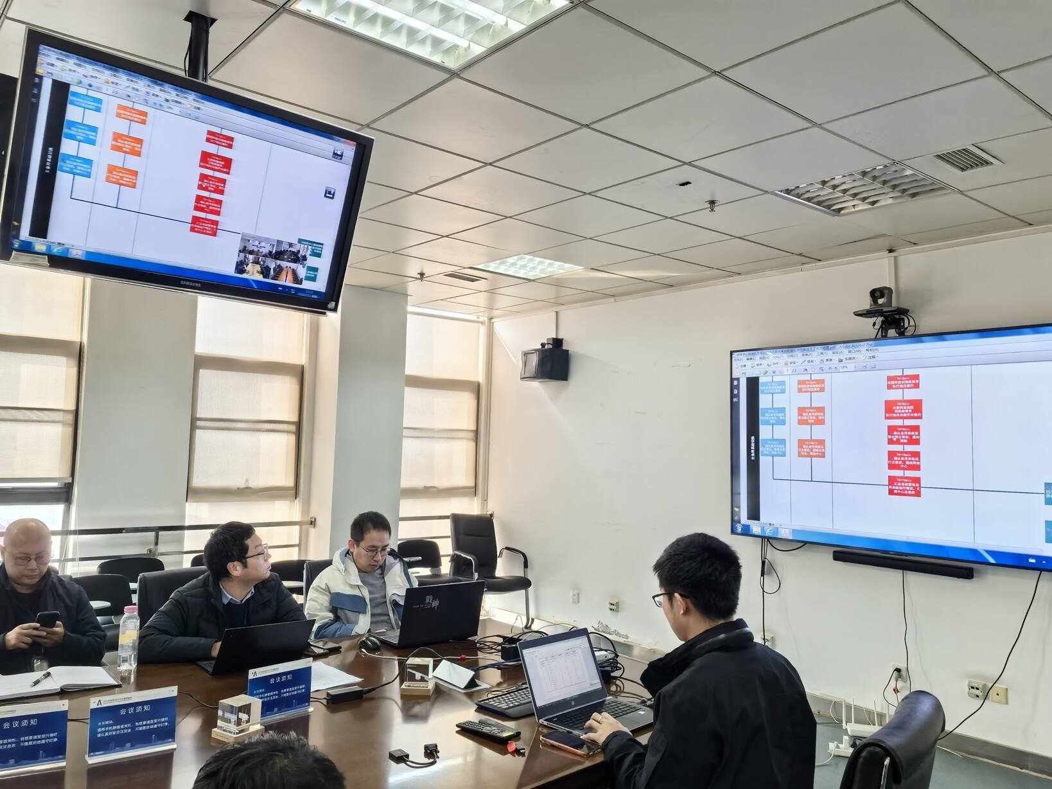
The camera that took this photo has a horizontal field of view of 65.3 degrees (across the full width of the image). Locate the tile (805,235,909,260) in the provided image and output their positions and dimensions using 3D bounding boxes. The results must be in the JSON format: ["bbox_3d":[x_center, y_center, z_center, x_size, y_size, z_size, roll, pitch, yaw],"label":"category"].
[{"bbox_3d":[1.953,-0.874,4.893,0.260,0.024,0.590,4,-4,-40],"label":"tile"}]

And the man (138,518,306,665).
[{"bbox_3d":[-1.167,1.091,3.100,0.700,1.220,0.600,-1,-4,38],"label":"man"}]

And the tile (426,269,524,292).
[{"bbox_3d":[-0.372,-0.864,6.111,0.590,0.024,0.590,4,-4,-40],"label":"tile"}]

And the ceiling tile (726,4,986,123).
[{"bbox_3d":[1.037,-1.030,2.597,0.600,0.020,0.600,4,-4,-40],"label":"ceiling tile"}]

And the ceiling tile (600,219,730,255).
[{"bbox_3d":[0.792,-0.913,4.744,0.600,0.020,0.600,4,-4,-40],"label":"ceiling tile"}]

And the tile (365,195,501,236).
[{"bbox_3d":[-0.513,-0.966,4.422,0.590,0.024,0.590,4,-4,-40],"label":"tile"}]

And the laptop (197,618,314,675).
[{"bbox_3d":[-1.018,0.897,3.046,0.332,0.200,0.330,4,-4,-41],"label":"laptop"}]

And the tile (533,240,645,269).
[{"bbox_3d":[0.405,-0.897,5.208,0.595,0.020,0.595,4,-4,-40],"label":"tile"}]

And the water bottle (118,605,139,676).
[{"bbox_3d":[-1.360,0.831,2.812,0.066,0.201,0.066,4,-4,-40],"label":"water bottle"}]

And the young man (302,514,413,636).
[{"bbox_3d":[-0.680,1.156,3.654,0.570,1.260,0.720,4,-4,-40],"label":"young man"}]

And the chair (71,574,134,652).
[{"bbox_3d":[-2.453,1.463,4.673,0.530,0.790,0.580,4,-4,-40],"label":"chair"}]

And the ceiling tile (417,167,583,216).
[{"bbox_3d":[-0.126,-0.982,3.969,0.600,0.020,0.600,4,-4,-40],"label":"ceiling tile"}]

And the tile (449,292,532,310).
[{"bbox_3d":[-0.301,-0.813,6.955,0.590,0.024,0.590,4,-4,-40],"label":"tile"}]

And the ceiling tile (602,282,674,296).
[{"bbox_3d":[0.811,-0.822,6.327,0.276,0.020,0.600,4,-4,-40],"label":"ceiling tile"}]

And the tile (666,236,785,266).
[{"bbox_3d":[1.249,-0.878,5.126,0.600,0.020,0.600,4,-4,-40],"label":"tile"}]

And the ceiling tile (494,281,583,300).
[{"bbox_3d":[0.083,-0.829,6.515,0.595,0.020,0.595,4,-4,-40],"label":"ceiling tile"}]

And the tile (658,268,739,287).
[{"bbox_3d":[1.184,-0.840,5.830,0.260,0.024,0.590,4,-4,-40],"label":"tile"}]

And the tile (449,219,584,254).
[{"bbox_3d":[-0.053,-0.932,4.816,0.600,0.020,0.600,4,-4,-40],"label":"tile"}]

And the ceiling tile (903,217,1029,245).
[{"bbox_3d":[2.349,-0.894,4.464,0.250,0.020,0.595,4,-4,-40],"label":"ceiling tile"}]

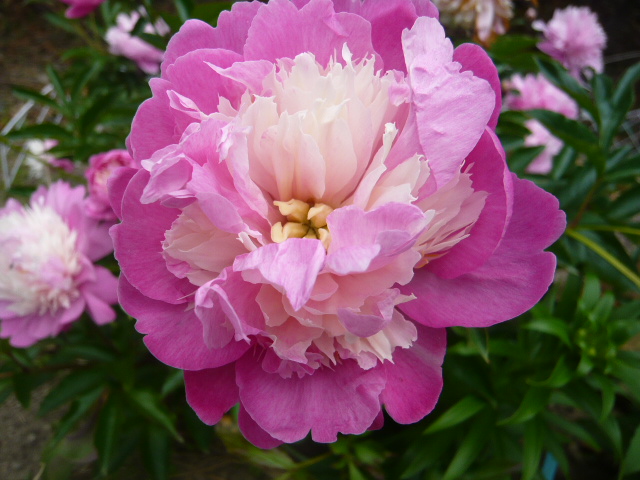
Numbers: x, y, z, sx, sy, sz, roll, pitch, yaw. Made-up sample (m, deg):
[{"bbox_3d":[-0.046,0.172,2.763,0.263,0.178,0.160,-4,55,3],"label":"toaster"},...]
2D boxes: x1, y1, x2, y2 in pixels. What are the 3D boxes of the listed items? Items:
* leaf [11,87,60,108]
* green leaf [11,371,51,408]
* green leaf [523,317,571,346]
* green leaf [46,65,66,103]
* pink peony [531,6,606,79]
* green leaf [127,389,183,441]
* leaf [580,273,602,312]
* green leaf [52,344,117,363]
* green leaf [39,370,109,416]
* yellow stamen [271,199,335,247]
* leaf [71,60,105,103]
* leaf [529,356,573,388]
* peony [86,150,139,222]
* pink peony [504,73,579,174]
[{"bbox_3d":[-0.465,-0.232,0.845,0.076,0.014,0.022,19,56,-8],"label":"leaf"},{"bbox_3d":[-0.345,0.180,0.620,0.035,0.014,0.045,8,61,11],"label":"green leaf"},{"bbox_3d":[0.236,0.095,0.540,0.050,0.015,0.018,18,36,-6],"label":"green leaf"},{"bbox_3d":[-0.434,-0.258,0.855,0.018,0.013,0.073,-25,82,-16],"label":"green leaf"},{"bbox_3d":[0.386,-0.307,0.800,0.112,0.105,0.110,0,36,0],"label":"pink peony"},{"bbox_3d":[-0.197,0.209,0.620,0.097,0.016,0.026,31,61,24],"label":"green leaf"},{"bbox_3d":[0.288,0.056,0.550,0.021,0.012,0.042,-2,72,-3],"label":"leaf"},{"bbox_3d":[-0.282,0.136,0.620,0.075,0.014,0.022,2,35,-6],"label":"green leaf"},{"bbox_3d":[-0.286,0.176,0.600,0.088,0.015,0.025,-32,43,-9],"label":"green leaf"},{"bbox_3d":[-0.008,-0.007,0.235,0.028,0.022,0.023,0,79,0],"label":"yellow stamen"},{"bbox_3d":[-0.385,-0.261,0.855,0.024,0.014,0.085,31,83,19],"label":"leaf"},{"bbox_3d":[0.256,0.148,0.575,0.069,0.018,0.030,-7,54,-26],"label":"leaf"},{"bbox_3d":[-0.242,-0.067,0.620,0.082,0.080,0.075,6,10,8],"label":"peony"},{"bbox_3d":[0.325,-0.171,0.760,0.105,0.100,0.105,3,27,5],"label":"pink peony"}]

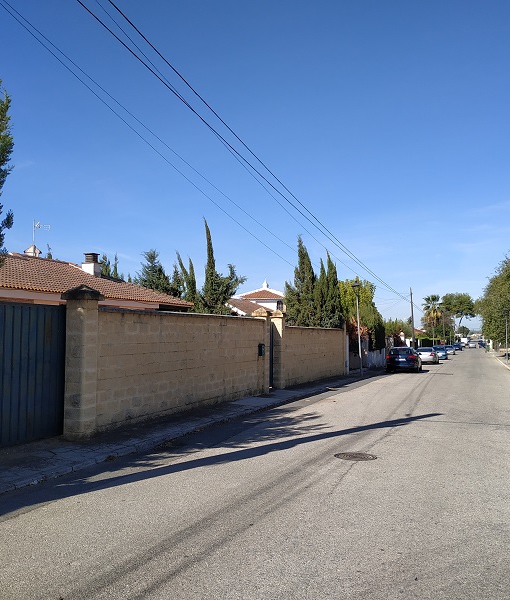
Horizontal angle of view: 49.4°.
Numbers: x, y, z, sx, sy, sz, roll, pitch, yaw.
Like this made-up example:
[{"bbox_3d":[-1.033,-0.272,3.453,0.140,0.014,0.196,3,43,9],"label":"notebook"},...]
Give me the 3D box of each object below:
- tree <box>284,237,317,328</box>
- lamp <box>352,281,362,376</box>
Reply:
[{"bbox_3d":[1.849,0.294,22.541,1.500,5.897,1.500,-2,-5,22],"label":"tree"},{"bbox_3d":[4.604,1.286,24.673,0.420,4.196,0.420,-2,-5,22],"label":"lamp"}]

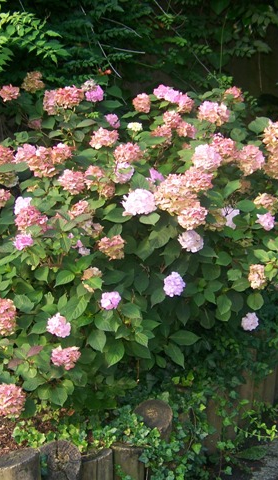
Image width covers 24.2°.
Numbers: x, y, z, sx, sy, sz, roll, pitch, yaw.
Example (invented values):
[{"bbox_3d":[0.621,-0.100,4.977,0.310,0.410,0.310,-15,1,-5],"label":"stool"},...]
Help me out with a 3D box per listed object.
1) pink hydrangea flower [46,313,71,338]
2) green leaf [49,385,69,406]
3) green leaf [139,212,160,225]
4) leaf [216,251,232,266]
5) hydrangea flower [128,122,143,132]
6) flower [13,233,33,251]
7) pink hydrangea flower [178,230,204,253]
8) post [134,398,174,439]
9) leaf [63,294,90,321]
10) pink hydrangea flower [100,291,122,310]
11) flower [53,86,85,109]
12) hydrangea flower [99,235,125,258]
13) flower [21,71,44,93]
[{"bbox_3d":[-0.255,0.271,2.050,0.078,0.078,0.072,-5,21,-8],"label":"pink hydrangea flower"},{"bbox_3d":[-0.274,0.529,2.200,0.061,0.077,0.030,0,-15,0],"label":"green leaf"},{"bbox_3d":[0.044,-0.086,2.600,0.084,0.050,0.060,-1,20,1],"label":"green leaf"},{"bbox_3d":[0.346,0.076,2.650,0.066,0.062,0.035,3,19,8],"label":"leaf"},{"bbox_3d":[-0.016,-0.504,2.900,0.072,0.042,0.065,-1,15,0],"label":"hydrangea flower"},{"bbox_3d":[-0.464,0.006,2.600,0.078,0.067,0.065,-3,19,-10],"label":"flower"},{"bbox_3d":[0.207,0.006,2.600,0.104,0.088,0.096,0,20,5],"label":"pink hydrangea flower"},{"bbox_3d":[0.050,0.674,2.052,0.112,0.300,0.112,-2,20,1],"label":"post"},{"bbox_3d":[-0.232,0.250,2.400,0.096,0.092,0.060,-3,15,-6],"label":"leaf"},{"bbox_3d":[-0.092,0.196,2.100,0.068,0.060,0.062,-3,20,-3],"label":"pink hydrangea flower"},{"bbox_3d":[-0.264,-0.542,2.460,0.120,0.085,0.110,-4,20,-5],"label":"flower"},{"bbox_3d":[-0.099,0.023,2.330,0.098,0.080,0.089,-3,18,-2],"label":"hydrangea flower"},{"bbox_3d":[-0.543,-0.808,3.300,0.112,0.112,0.112,-5,20,-8],"label":"flower"}]

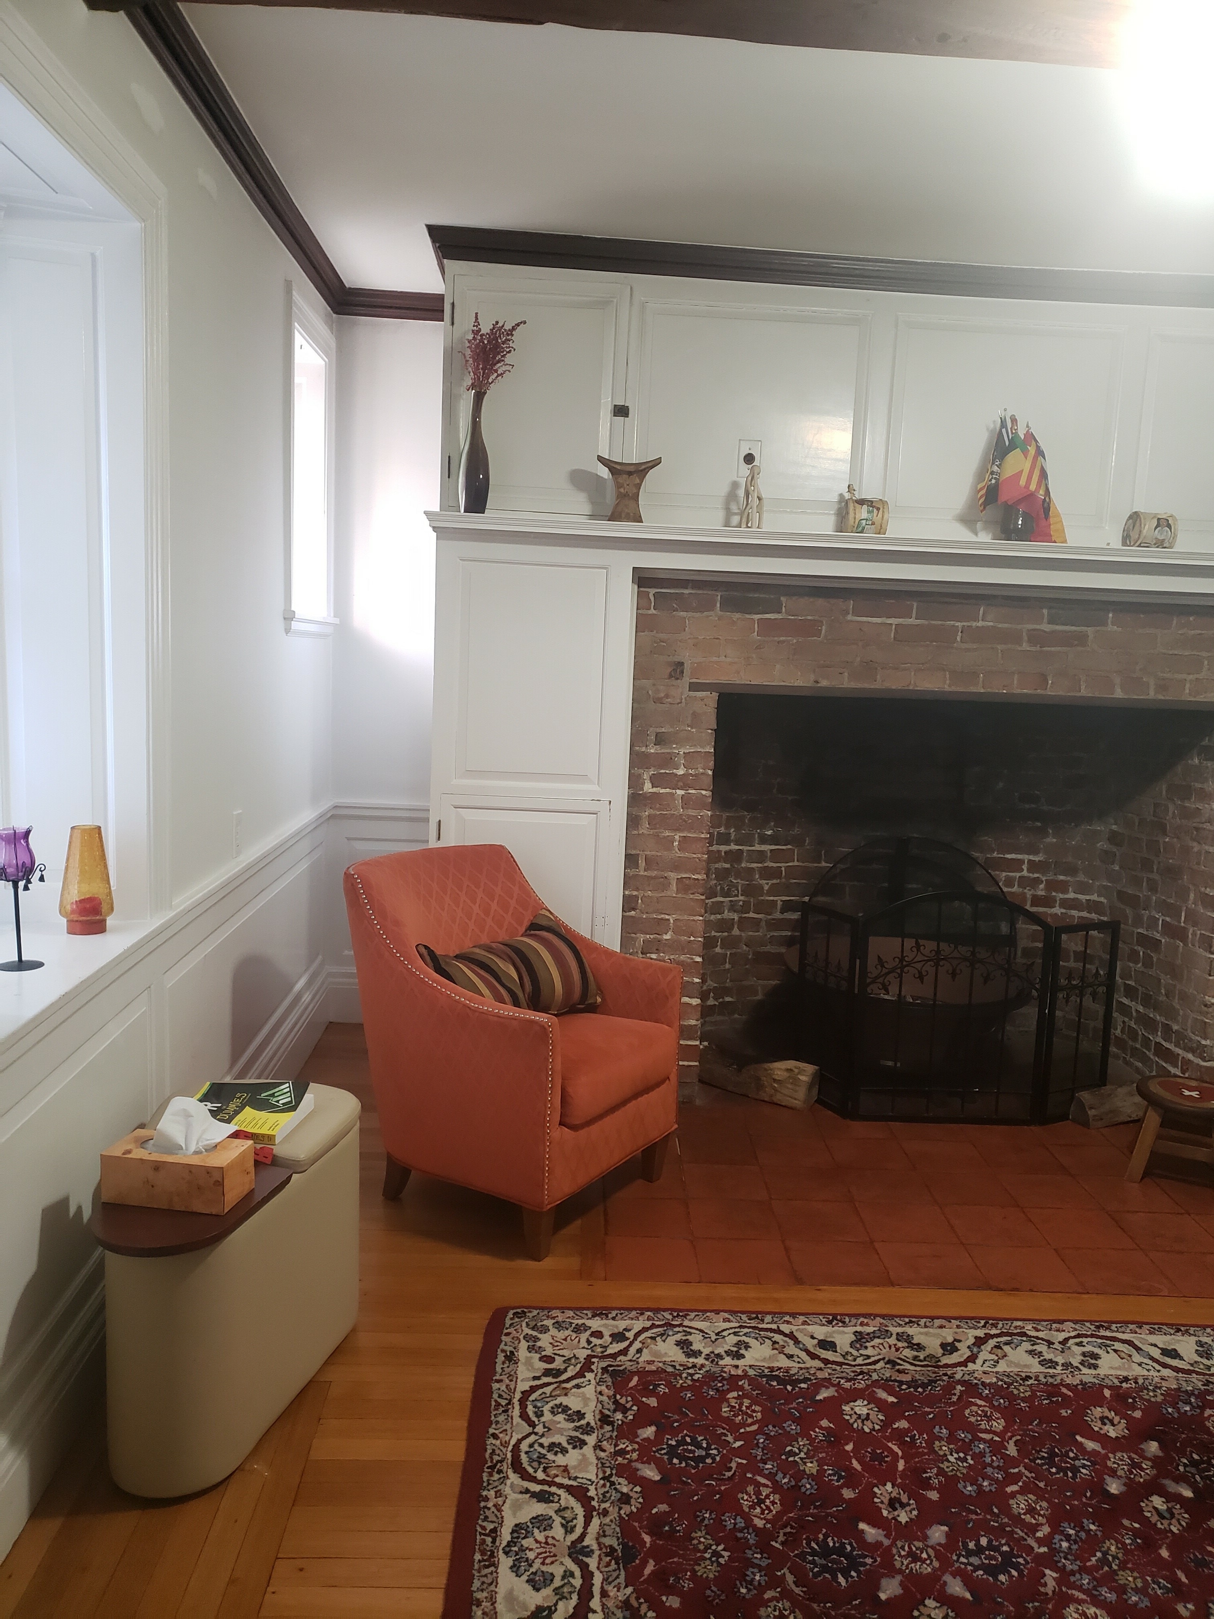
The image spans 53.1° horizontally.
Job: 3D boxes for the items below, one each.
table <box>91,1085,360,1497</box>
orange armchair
[{"bbox_3d":[-0.738,0.875,2.310,0.417,0.494,0.678,3,8,5],"label":"table"},{"bbox_3d":[-0.256,0.580,3.283,0.715,0.867,0.667,8,9,32],"label":"orange armchair"}]

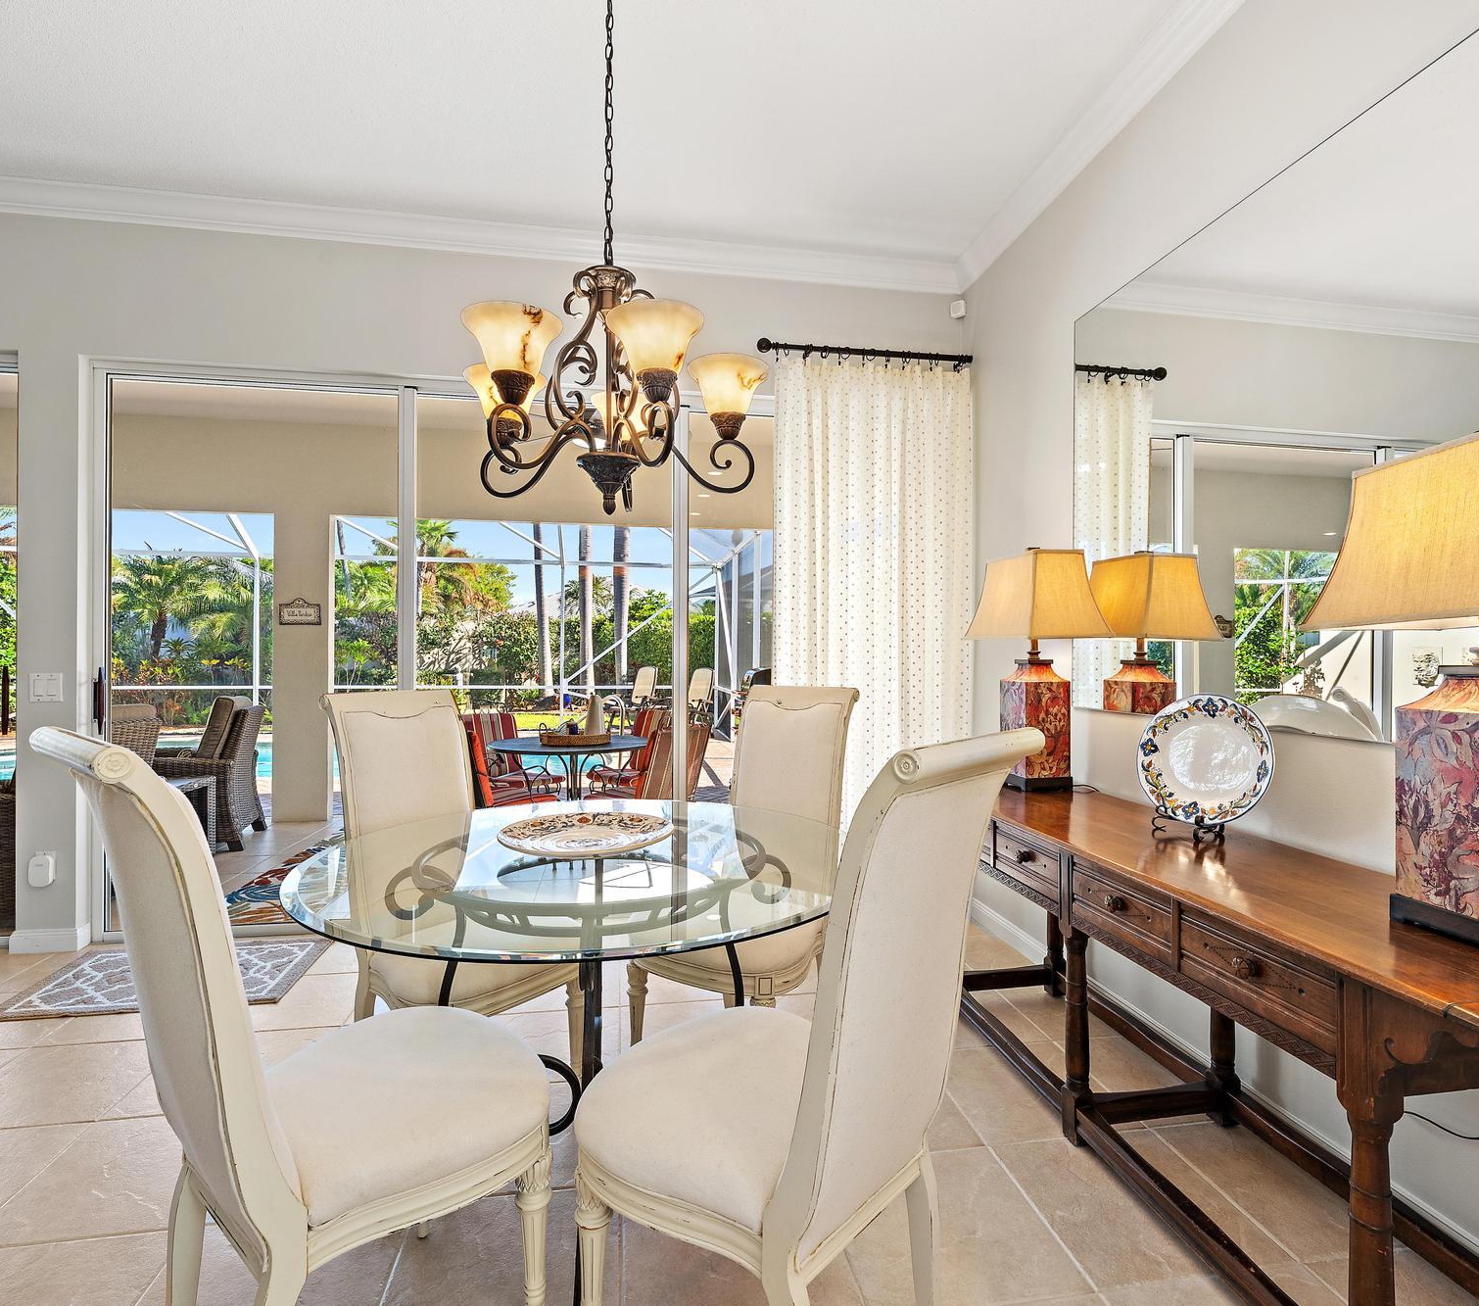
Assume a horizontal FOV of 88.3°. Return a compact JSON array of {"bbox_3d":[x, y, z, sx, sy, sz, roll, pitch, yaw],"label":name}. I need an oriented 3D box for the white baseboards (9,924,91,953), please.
[{"bbox_3d":[-2.883,1.194,3.200,0.258,0.095,0.100,0,0,-9],"label":"white baseboards"}]

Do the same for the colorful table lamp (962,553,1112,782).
[{"bbox_3d":[1.109,0.054,2.833,0.380,0.880,0.380,0,0,-9],"label":"colorful table lamp"}]

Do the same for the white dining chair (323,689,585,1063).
[{"bbox_3d":[-0.804,0.680,2.127,0.673,1.143,0.475,0,0,36],"label":"white dining chair"}]

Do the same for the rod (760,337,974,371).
[{"bbox_3d":[0.607,-1.431,3.654,1.075,0.085,0.100,0,0,-9],"label":"rod"}]

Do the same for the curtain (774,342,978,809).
[{"bbox_3d":[0.648,-0.070,3.665,1.000,2.610,0.110,0,0,-9],"label":"curtain"}]

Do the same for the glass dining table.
[{"bbox_3d":[-0.354,0.879,1.943,1.355,0.750,1.355,0,0,-9],"label":"glass dining table"}]

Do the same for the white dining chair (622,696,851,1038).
[{"bbox_3d":[0.044,0.683,2.345,0.475,1.143,0.673,0,0,33],"label":"white dining chair"}]

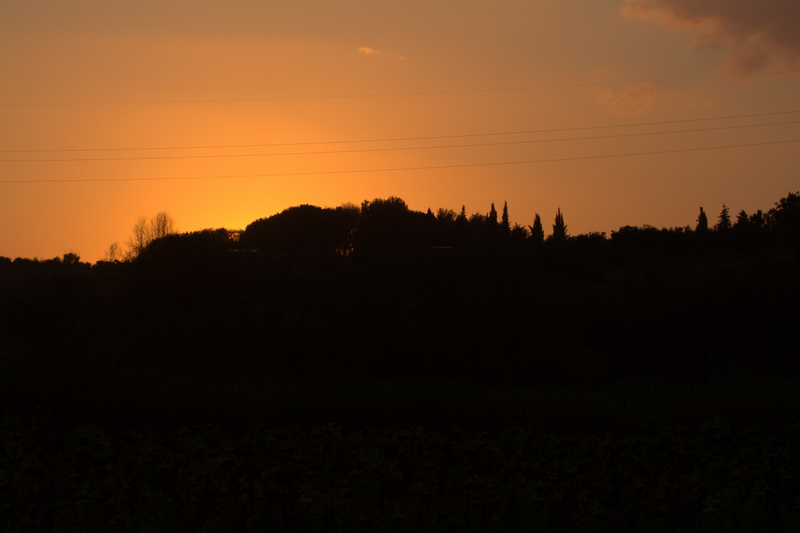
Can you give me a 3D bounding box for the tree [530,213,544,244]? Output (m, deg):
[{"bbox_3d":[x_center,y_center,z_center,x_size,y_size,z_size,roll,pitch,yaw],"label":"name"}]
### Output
[{"bbox_3d":[23.805,-6.406,600.000,2.251,5.973,2.251,0,-2,0],"label":"tree"}]

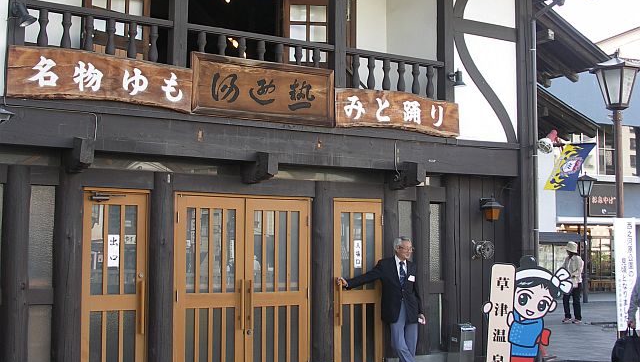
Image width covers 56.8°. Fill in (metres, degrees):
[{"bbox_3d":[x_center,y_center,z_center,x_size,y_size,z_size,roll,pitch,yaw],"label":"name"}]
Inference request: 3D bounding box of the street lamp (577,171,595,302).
[{"bbox_3d":[7.111,1.522,15.800,0.470,3.453,0.470,3,-6,-23],"label":"street lamp"}]

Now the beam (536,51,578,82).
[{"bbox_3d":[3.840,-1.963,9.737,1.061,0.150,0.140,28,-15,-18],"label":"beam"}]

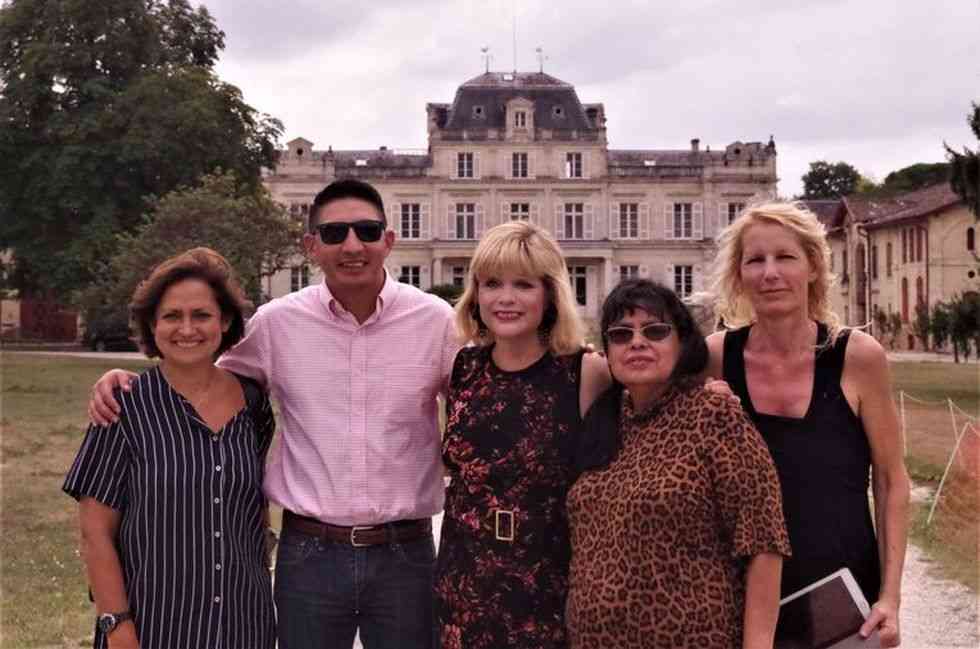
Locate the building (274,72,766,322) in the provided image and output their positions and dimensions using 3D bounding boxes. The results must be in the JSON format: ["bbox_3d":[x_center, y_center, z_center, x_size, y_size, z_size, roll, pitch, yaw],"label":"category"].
[{"bbox_3d":[2.200,-8.000,128.000,35.800,19.500,16.000,0,0,-1],"label":"building"}]

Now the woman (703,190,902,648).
[{"bbox_3d":[0.690,0.585,3.870,0.510,1.700,0.360,0,0,16],"label":"woman"}]

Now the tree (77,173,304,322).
[{"bbox_3d":[-15.200,-3.000,88.000,11.200,9.400,10.500,0,0,0],"label":"tree"}]

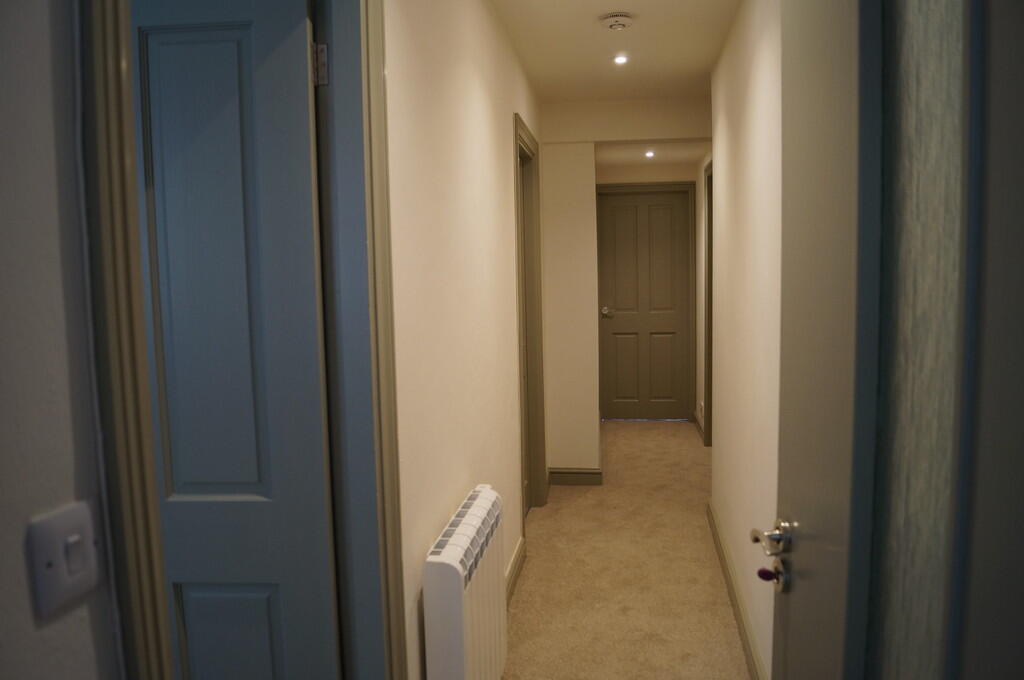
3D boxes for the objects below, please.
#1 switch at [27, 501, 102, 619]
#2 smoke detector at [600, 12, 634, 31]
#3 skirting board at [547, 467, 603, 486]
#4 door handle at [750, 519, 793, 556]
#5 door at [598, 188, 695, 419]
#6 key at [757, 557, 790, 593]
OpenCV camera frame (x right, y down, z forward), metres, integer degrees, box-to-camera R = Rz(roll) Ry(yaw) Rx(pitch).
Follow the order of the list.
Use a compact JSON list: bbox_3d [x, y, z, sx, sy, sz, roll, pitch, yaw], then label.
[{"bbox_3d":[-0.415,0.204,0.706,0.011,0.086,0.086,0,6,9],"label":"switch"},{"bbox_3d":[0.417,-1.259,3.027,0.122,0.042,0.122,0,6,9],"label":"smoke detector"},{"bbox_3d":[0.396,0.852,4.768,0.335,0.120,0.020,0,6,9],"label":"skirting board"},{"bbox_3d":[0.387,0.302,1.138,0.058,0.054,0.095,0,6,9],"label":"door handle"},{"bbox_3d":[1.140,-0.310,6.585,0.890,2.050,0.120,0,6,9],"label":"door"},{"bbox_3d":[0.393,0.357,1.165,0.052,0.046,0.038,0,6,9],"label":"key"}]

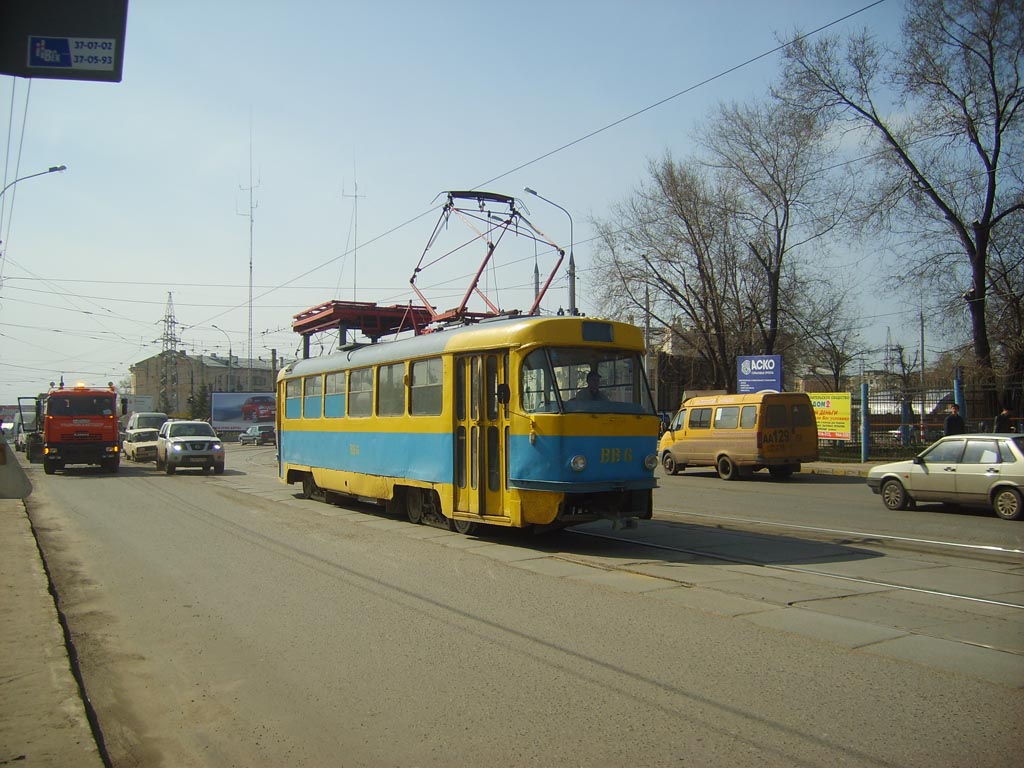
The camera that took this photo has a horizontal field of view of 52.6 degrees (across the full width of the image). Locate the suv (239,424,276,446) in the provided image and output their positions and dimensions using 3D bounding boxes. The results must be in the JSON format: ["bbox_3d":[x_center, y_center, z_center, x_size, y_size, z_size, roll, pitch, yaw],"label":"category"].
[{"bbox_3d":[-19.761,4.116,81.410,1.750,1.520,4.300,1,-3,-38],"label":"suv"}]

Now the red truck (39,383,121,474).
[{"bbox_3d":[-16.258,1.744,39.158,2.500,3.000,7.800,0,-2,-23],"label":"red truck"}]

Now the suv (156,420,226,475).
[{"bbox_3d":[-11.266,2.181,36.102,1.870,1.800,4.740,0,-2,-25],"label":"suv"}]

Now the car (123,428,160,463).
[{"bbox_3d":[-16.873,2.859,47.832,1.650,1.440,4.150,0,-2,-25],"label":"car"}]

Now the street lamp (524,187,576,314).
[{"bbox_3d":[1.640,-2.788,45.620,2.500,11.900,0.350,1,-2,-27],"label":"street lamp"}]

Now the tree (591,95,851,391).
[{"bbox_3d":[9.254,-4.771,46.710,11.200,15.900,9.500,-2,-2,27],"label":"tree"}]

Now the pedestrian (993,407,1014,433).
[{"bbox_3d":[13.215,1.499,27.758,0.380,1.700,0.500,-2,-3,32],"label":"pedestrian"}]

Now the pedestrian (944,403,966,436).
[{"bbox_3d":[11.835,1.475,27.560,0.560,1.760,0.360,-1,-2,6],"label":"pedestrian"}]

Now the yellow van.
[{"bbox_3d":[5.995,1.534,28.961,2.080,2.220,5.500,0,-2,-24],"label":"yellow van"}]

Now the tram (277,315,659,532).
[{"bbox_3d":[-1.843,0.786,19.085,2.500,3.120,13.600,1,-2,-27],"label":"tram"}]

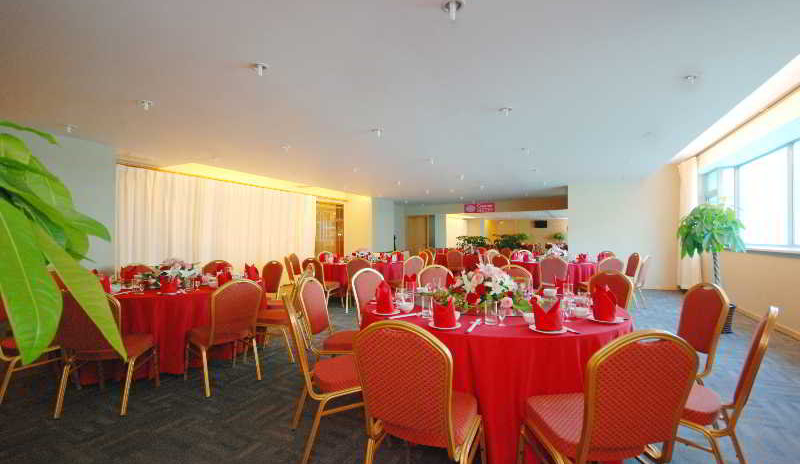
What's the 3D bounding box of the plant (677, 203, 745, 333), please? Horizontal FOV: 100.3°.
[{"bbox_3d":[4.290,0.479,4.600,0.700,1.740,0.720,0,-1,28],"label":"plant"}]

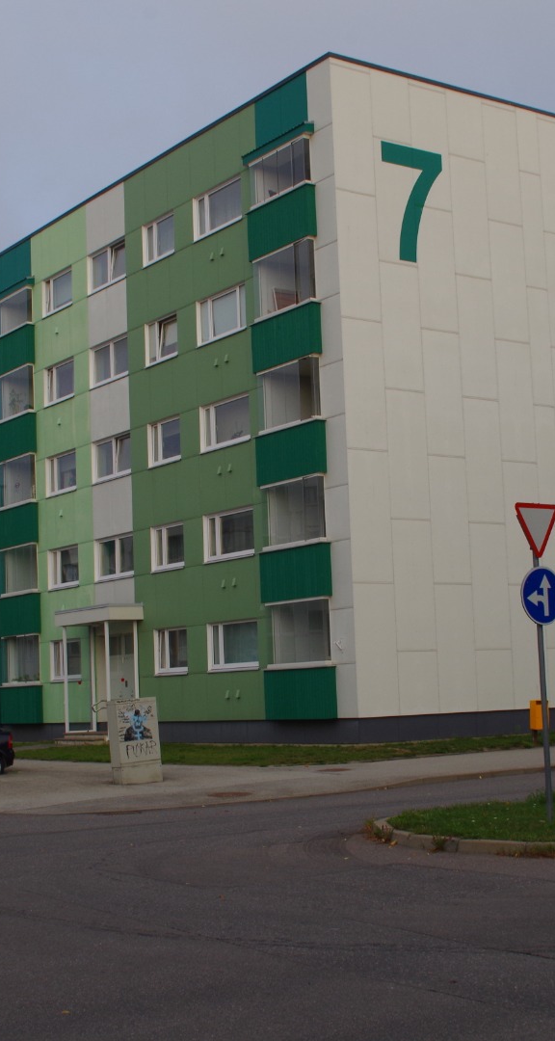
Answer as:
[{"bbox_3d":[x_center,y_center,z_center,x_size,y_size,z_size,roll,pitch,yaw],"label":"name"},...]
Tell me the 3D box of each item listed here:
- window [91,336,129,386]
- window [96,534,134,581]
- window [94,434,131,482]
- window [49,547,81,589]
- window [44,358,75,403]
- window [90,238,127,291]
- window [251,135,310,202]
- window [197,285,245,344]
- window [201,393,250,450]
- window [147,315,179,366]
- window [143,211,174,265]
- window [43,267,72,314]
[{"bbox_3d":[-4.707,-4.468,44.059,0.150,1.130,2.120,2,-8,-34],"label":"window"},{"bbox_3d":[-4.488,1.020,43.441,0.150,1.130,2.120,2,-8,-34],"label":"window"},{"bbox_3d":[-4.493,-1.683,43.289,0.160,1.125,2.209,2,-8,-34],"label":"window"},{"bbox_3d":[-6.301,1.418,46.709,0.170,1.232,1.999,2,-8,-34],"label":"window"},{"bbox_3d":[-6.510,-4.158,47.317,0.170,1.189,2.021,2,-8,-34],"label":"window"},{"bbox_3d":[-4.821,-7.272,44.989,0.170,1.164,2.266,2,-8,-34],"label":"window"},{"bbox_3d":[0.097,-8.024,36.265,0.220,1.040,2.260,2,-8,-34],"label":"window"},{"bbox_3d":[-1.412,-5.142,39.208,0.150,1.130,2.200,2,-8,-34],"label":"window"},{"bbox_3d":[-1.279,-2.437,38.897,0.150,1.130,2.200,2,-8,-34],"label":"window"},{"bbox_3d":[-3.048,-4.810,41.649,0.150,1.130,1.600,2,-8,-34],"label":"window"},{"bbox_3d":[-3.056,-7.401,41.429,0.160,1.125,1.626,2,-8,-34],"label":"window"},{"bbox_3d":[-6.557,-6.872,46.929,0.150,1.130,1.840,2,-8,-34],"label":"window"}]

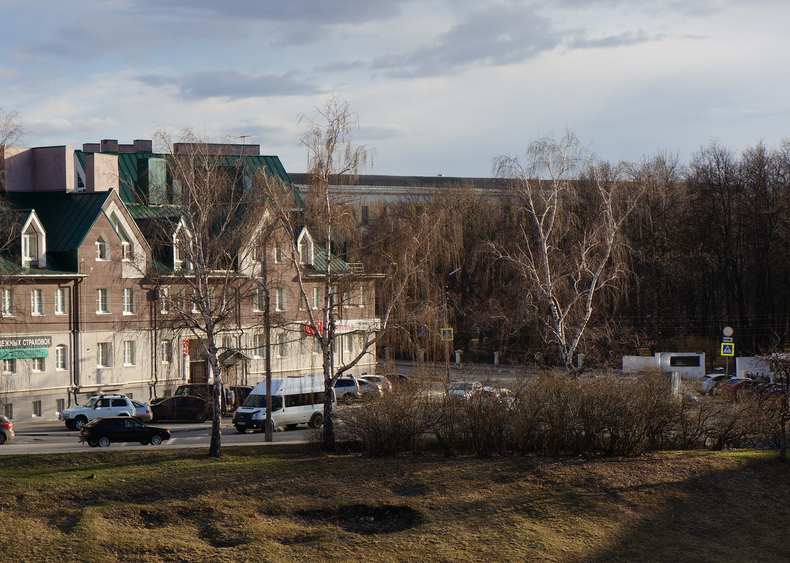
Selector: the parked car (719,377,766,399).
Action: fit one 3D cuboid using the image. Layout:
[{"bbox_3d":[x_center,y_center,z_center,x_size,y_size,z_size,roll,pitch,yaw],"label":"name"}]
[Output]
[{"bbox_3d":[20.600,6.466,113.500,4.300,1.480,1.770,0,0,-44],"label":"parked car"}]

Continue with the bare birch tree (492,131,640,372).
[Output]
[{"bbox_3d":[8.344,0.097,94.000,7.200,14.890,6.800,0,0,0],"label":"bare birch tree"}]

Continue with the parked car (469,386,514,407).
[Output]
[{"bbox_3d":[5.600,6.486,106.000,1.750,1.480,4.300,0,0,25],"label":"parked car"}]

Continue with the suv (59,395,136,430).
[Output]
[{"bbox_3d":[-14.470,6.298,93.500,3.800,1.720,1.700,0,0,-31],"label":"suv"}]

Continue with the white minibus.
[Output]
[{"bbox_3d":[-5.490,5.984,95.070,2.050,2.700,6.100,0,0,36],"label":"white minibus"}]

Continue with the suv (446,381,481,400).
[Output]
[{"bbox_3d":[4.300,6.473,111.000,1.750,1.480,4.300,0,0,27],"label":"suv"}]

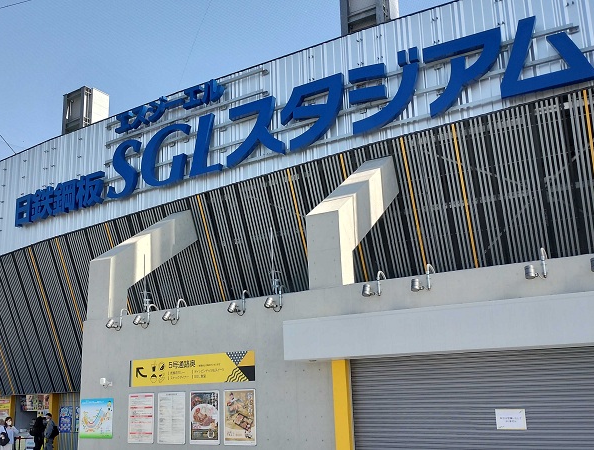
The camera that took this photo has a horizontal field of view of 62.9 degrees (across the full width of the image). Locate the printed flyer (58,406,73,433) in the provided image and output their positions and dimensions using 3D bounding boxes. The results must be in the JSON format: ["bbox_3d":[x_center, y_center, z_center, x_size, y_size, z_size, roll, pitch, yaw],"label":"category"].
[{"bbox_3d":[-7.830,6.613,16.449,0.628,0.830,0.030,-11,-17,25],"label":"printed flyer"}]

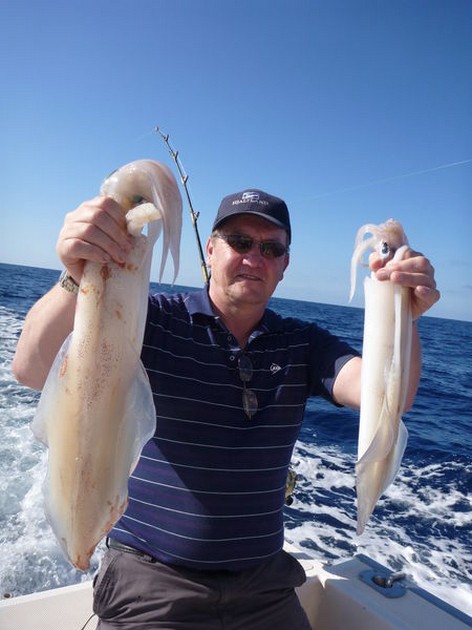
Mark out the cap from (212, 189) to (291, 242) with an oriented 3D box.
[{"bbox_3d":[0.037,-0.216,1.107,0.180,0.130,0.265,10,2,-7],"label":"cap"}]

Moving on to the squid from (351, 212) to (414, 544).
[{"bbox_3d":[0.223,0.095,0.790,0.090,0.485,0.075,5,1,14],"label":"squid"}]

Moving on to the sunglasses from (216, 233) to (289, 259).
[{"bbox_3d":[0.031,-0.148,1.113,0.140,0.042,0.140,11,4,-12],"label":"sunglasses"}]

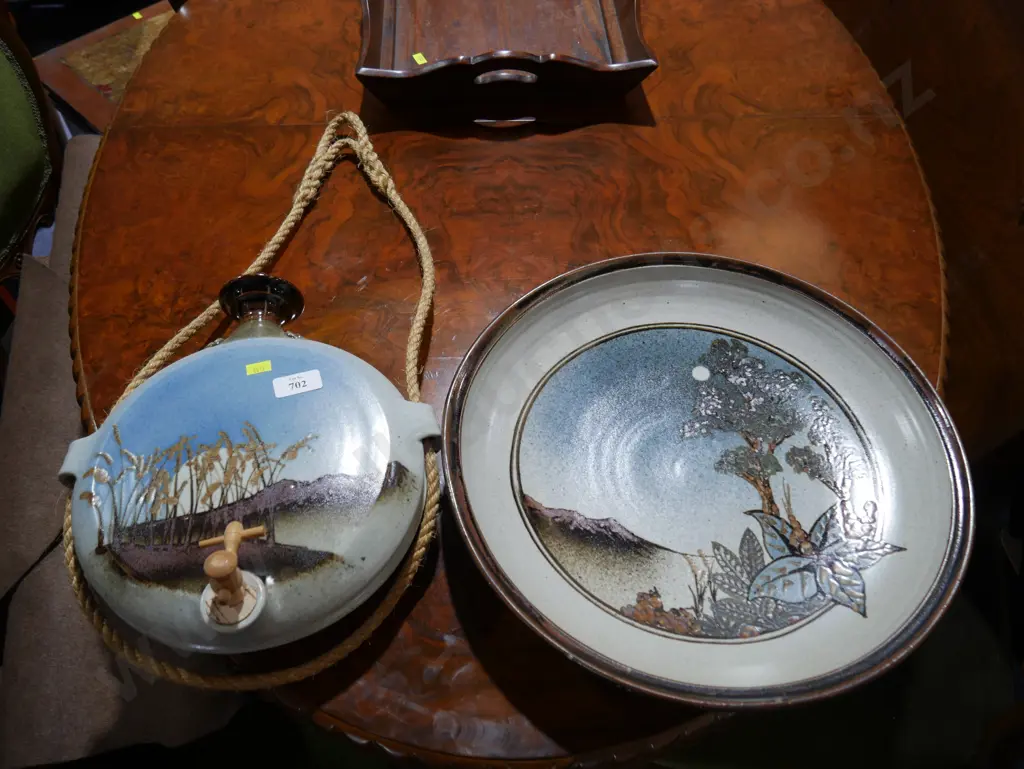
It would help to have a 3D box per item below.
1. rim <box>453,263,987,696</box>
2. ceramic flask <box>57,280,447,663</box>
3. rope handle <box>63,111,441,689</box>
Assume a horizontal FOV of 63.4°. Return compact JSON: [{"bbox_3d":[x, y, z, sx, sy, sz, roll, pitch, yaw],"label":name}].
[{"bbox_3d":[0.159,0.063,0.716,0.432,0.064,0.432,0,53,0],"label":"rim"},{"bbox_3d":[-0.216,0.038,0.679,0.308,0.145,0.342,-6,53,-6],"label":"ceramic flask"},{"bbox_3d":[-0.217,-0.062,0.815,0.320,0.065,0.700,1,55,0],"label":"rope handle"}]

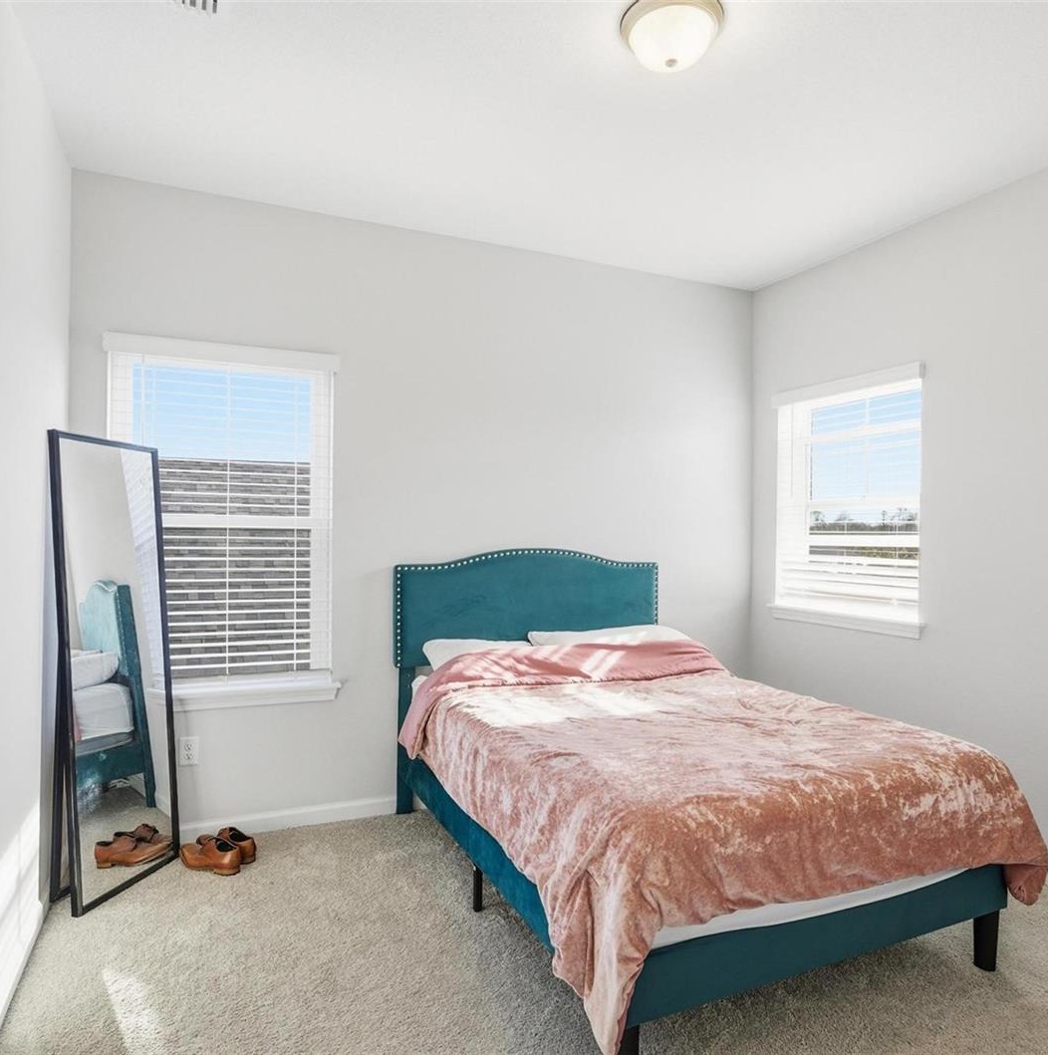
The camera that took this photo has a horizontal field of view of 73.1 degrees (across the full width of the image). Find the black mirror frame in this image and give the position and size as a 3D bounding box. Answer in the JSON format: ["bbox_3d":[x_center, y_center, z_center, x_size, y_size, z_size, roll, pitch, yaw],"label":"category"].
[{"bbox_3d":[-1.562,0.503,2.669,0.170,1.665,0.460,-2,0,16],"label":"black mirror frame"}]

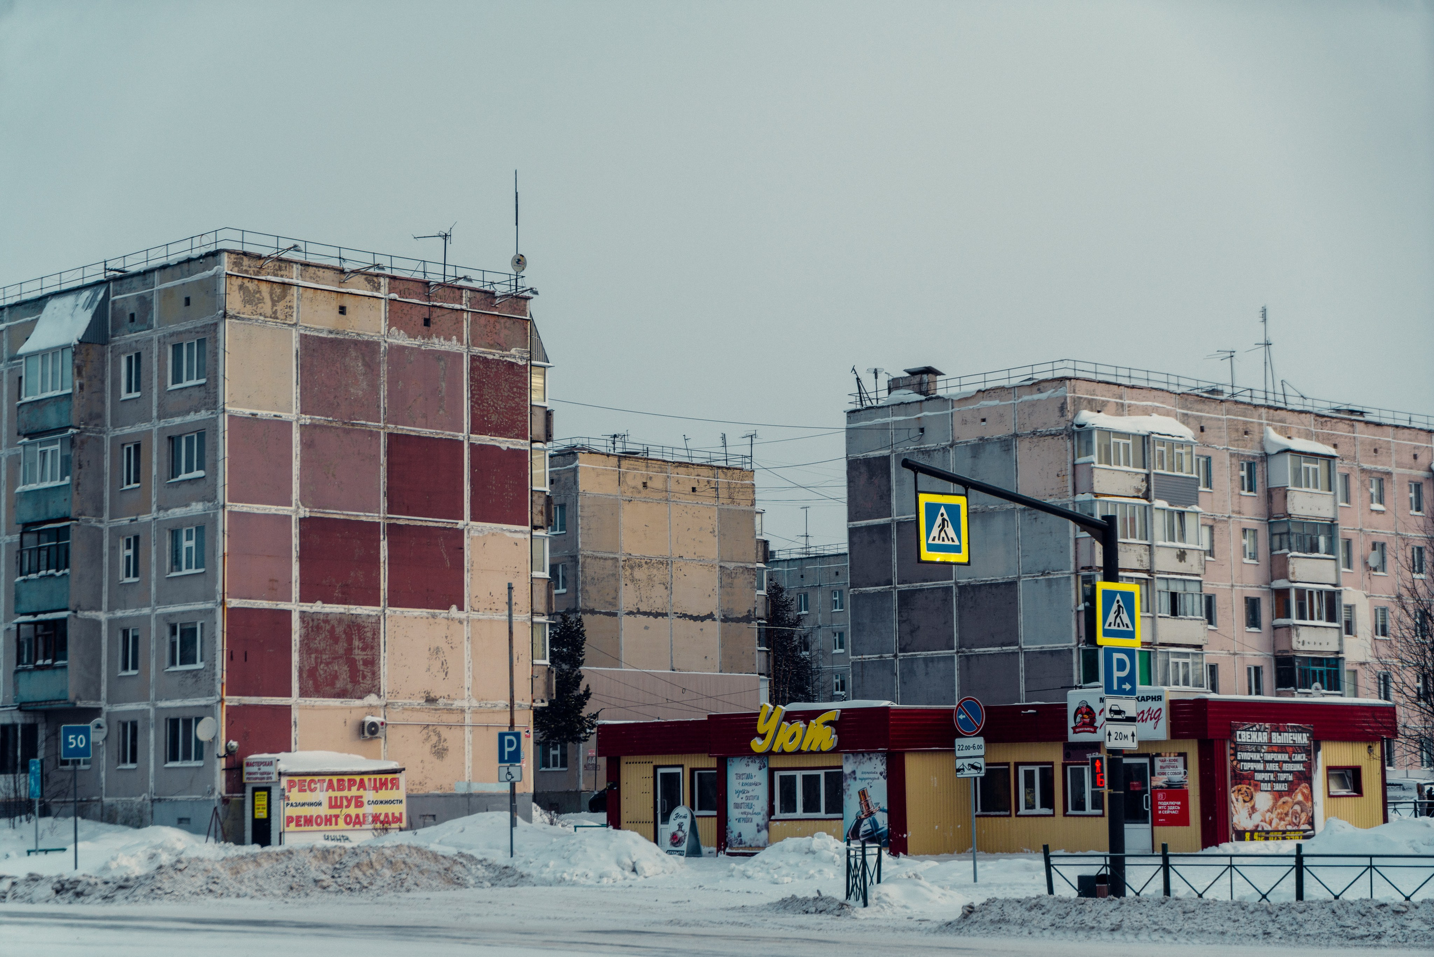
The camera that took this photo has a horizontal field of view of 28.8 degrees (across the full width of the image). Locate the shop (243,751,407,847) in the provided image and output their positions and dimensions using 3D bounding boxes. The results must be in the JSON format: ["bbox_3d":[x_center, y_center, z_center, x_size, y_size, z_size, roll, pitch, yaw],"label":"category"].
[{"bbox_3d":[-11.674,9.566,82.763,2.000,2.700,4.692,-7,-9,44],"label":"shop"}]

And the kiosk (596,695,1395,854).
[{"bbox_3d":[6.601,7.270,67.422,15.868,3.400,10.954,-7,-9,43],"label":"kiosk"}]

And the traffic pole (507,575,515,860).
[{"bbox_3d":[-4.607,5.407,62.502,0.100,6.232,0.100,-7,-9,43],"label":"traffic pole"}]

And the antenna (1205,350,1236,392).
[{"bbox_3d":[21.937,-4.579,121.223,1.200,2.018,1.050,0,-6,-6],"label":"antenna"}]

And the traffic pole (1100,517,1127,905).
[{"bbox_3d":[5.710,3.290,40.102,0.230,5.527,0.230,-1,-6,0],"label":"traffic pole"}]

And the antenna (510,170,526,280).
[{"bbox_3d":[-6.655,-8.399,93.067,0.520,3.801,0.450,3,-7,-30],"label":"antenna"}]

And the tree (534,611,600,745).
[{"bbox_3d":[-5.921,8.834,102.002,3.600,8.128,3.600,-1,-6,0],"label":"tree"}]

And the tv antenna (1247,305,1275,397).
[{"bbox_3d":[24.059,-5.519,123.111,1.150,4.302,1.100,1,-7,-12],"label":"tv antenna"}]

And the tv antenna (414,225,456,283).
[{"bbox_3d":[-9.138,-7.326,90.814,1.250,1.982,0.950,-2,-7,12],"label":"tv antenna"}]

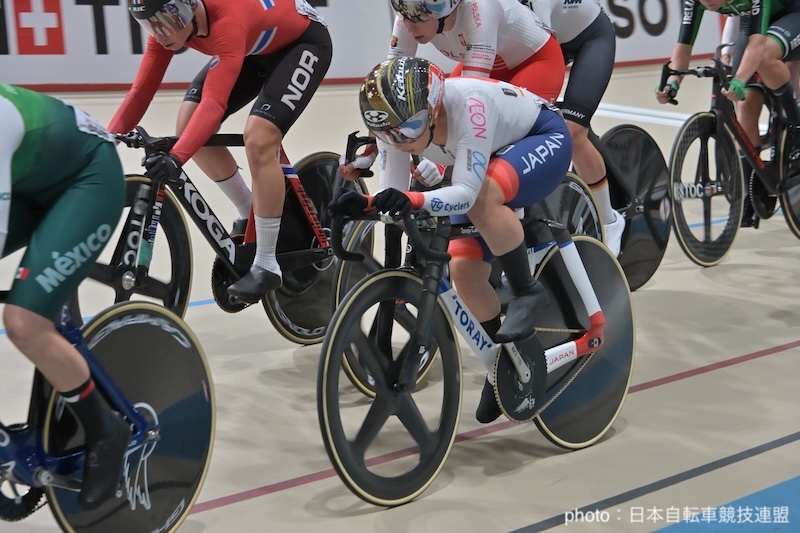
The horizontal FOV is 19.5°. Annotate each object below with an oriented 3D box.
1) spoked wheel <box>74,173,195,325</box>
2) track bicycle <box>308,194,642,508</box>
[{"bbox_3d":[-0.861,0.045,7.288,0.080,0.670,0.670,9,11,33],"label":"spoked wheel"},{"bbox_3d":[0.267,0.160,6.984,0.360,0.930,1.644,1,7,37],"label":"track bicycle"}]

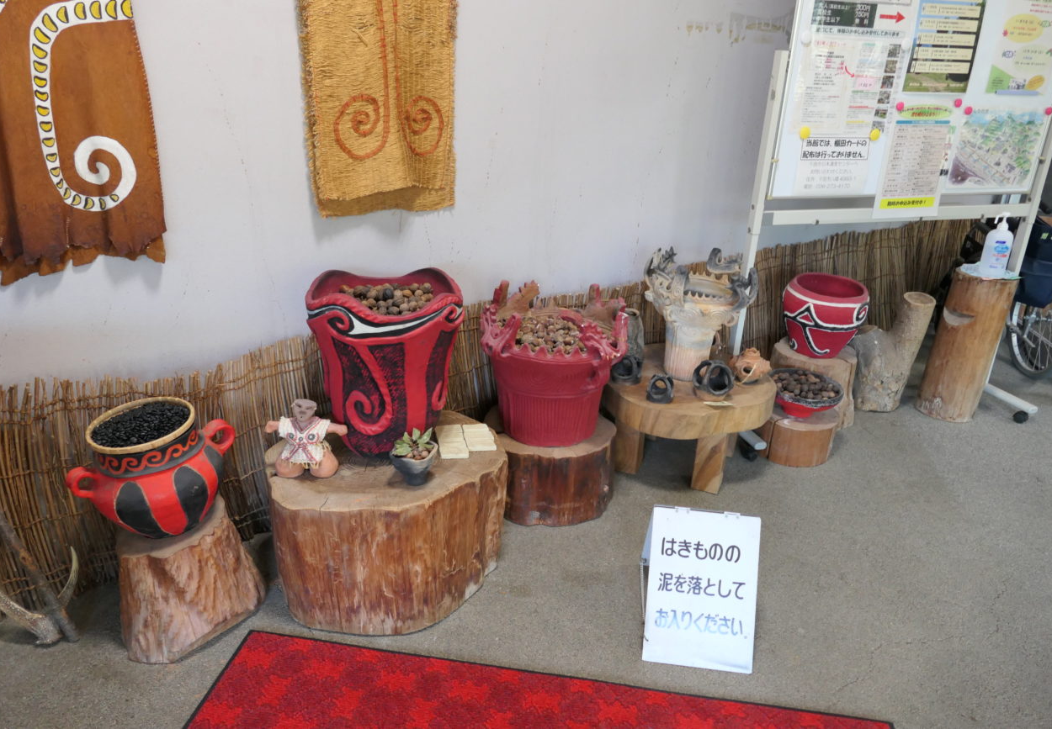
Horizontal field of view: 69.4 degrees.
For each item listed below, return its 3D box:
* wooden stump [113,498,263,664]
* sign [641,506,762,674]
[{"bbox_3d":[-0.848,0.502,1.899,0.250,0.306,0.345,13,25,25],"label":"wooden stump"},{"bbox_3d":[0.446,0.519,1.954,0.263,0.326,0.364,5,23,6],"label":"sign"}]

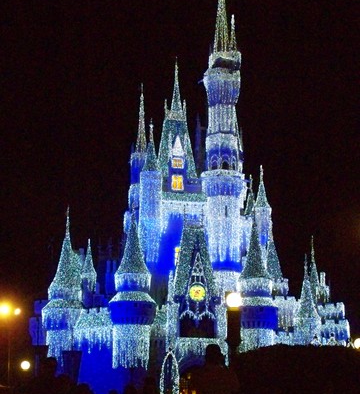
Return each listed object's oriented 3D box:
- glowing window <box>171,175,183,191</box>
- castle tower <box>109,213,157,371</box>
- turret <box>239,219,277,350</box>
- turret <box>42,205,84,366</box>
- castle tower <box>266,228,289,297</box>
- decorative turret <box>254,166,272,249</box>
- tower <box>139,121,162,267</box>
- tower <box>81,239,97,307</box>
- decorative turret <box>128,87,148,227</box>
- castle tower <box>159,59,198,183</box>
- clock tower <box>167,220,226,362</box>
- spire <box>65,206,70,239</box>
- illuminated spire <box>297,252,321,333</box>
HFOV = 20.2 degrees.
[{"bbox_3d":[-0.337,-1.403,105.097,1.190,1.600,0.250,1,-13,-6],"label":"glowing window"},{"bbox_3d":[-4.265,8.843,91.395,4.290,15.050,4.290,1,-13,-6],"label":"castle tower"},{"bbox_3d":[7.507,8.464,98.000,3.445,12.728,3.445,1,-11,-8],"label":"turret"},{"bbox_3d":[-10.979,8.366,96.000,3.724,14.569,3.724,1,-11,-8],"label":"turret"},{"bbox_3d":[9.406,6.277,98.160,2.230,6.770,2.230,1,-13,-6],"label":"castle tower"},{"bbox_3d":[8.787,1.268,106.525,1.890,9.490,1.890,1,-13,-6],"label":"decorative turret"},{"bbox_3d":[-3.025,-0.334,103.819,2.360,15.490,2.360,1,-13,-6],"label":"tower"},{"bbox_3d":[-9.074,7.483,101.000,1.584,6.543,1.584,1,-11,-8],"label":"tower"},{"bbox_3d":[-4.533,-4.667,112.000,2.186,15.931,2.186,1,-11,-8],"label":"decorative turret"},{"bbox_3d":[-0.300,-8.337,111.000,3.658,12.251,3.658,1,-11,-8],"label":"castle tower"},{"bbox_3d":[1.499,9.356,97.000,4.964,13.663,4.964,1,-11,-8],"label":"clock tower"},{"bbox_3d":[-10.644,2.436,95.980,0.620,3.240,0.620,1,-13,-6],"label":"spire"},{"bbox_3d":[11.991,8.927,94.457,2.240,7.220,2.240,1,-13,-6],"label":"illuminated spire"}]

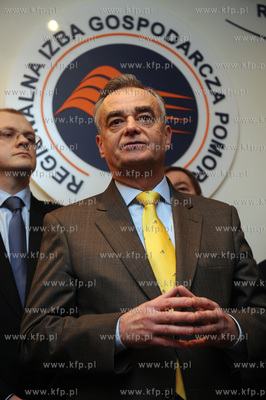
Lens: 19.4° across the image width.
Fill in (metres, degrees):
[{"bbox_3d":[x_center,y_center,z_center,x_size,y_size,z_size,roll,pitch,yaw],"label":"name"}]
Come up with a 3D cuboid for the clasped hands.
[{"bbox_3d":[0.092,0.238,1.580,0.235,0.120,0.130,0,-18,-7],"label":"clasped hands"}]

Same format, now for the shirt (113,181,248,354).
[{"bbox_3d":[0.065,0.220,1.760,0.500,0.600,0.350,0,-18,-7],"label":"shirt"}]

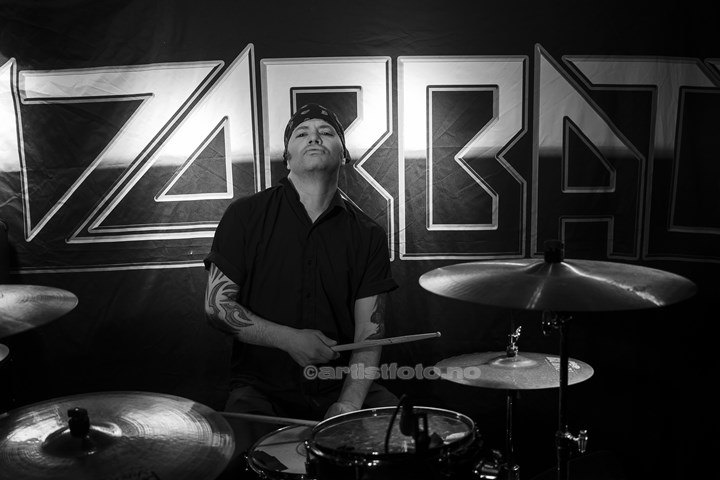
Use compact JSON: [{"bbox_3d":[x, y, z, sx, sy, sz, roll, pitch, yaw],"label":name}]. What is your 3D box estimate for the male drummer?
[{"bbox_3d":[-0.125,0.294,2.204,0.620,1.340,0.800,-1,5,-9],"label":"male drummer"}]

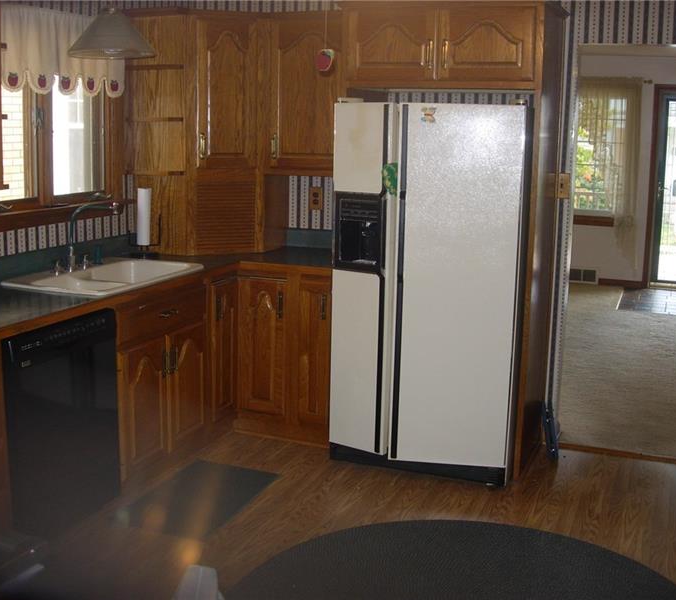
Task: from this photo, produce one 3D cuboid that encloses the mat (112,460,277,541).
[{"bbox_3d":[-0.611,0.848,3.836,0.453,0.010,0.709,5,12,21],"label":"mat"}]

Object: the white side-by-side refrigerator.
[{"bbox_3d":[0.482,-0.074,4.176,0.845,1.700,0.710,5,13,20],"label":"white side-by-side refrigerator"}]

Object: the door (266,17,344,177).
[{"bbox_3d":[-0.136,-1.020,4.333,0.460,0.760,0.030,6,13,25],"label":"door"}]

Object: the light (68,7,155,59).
[{"bbox_3d":[-0.959,-1.129,3.720,0.360,0.215,0.360,6,13,25],"label":"light"}]

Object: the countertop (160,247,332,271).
[{"bbox_3d":[-0.365,-0.224,4.614,1.040,0.040,0.630,6,13,25],"label":"countertop"}]

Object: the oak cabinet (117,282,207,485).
[{"bbox_3d":[-1.062,0.357,4.089,0.601,0.837,0.724,5,12,21],"label":"oak cabinet"}]

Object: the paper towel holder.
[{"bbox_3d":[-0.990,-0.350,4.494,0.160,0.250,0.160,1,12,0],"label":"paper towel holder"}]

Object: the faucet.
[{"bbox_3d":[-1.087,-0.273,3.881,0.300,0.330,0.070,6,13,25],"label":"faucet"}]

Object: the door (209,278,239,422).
[{"bbox_3d":[-0.559,0.247,4.364,0.024,0.715,0.260,6,13,23],"label":"door"}]

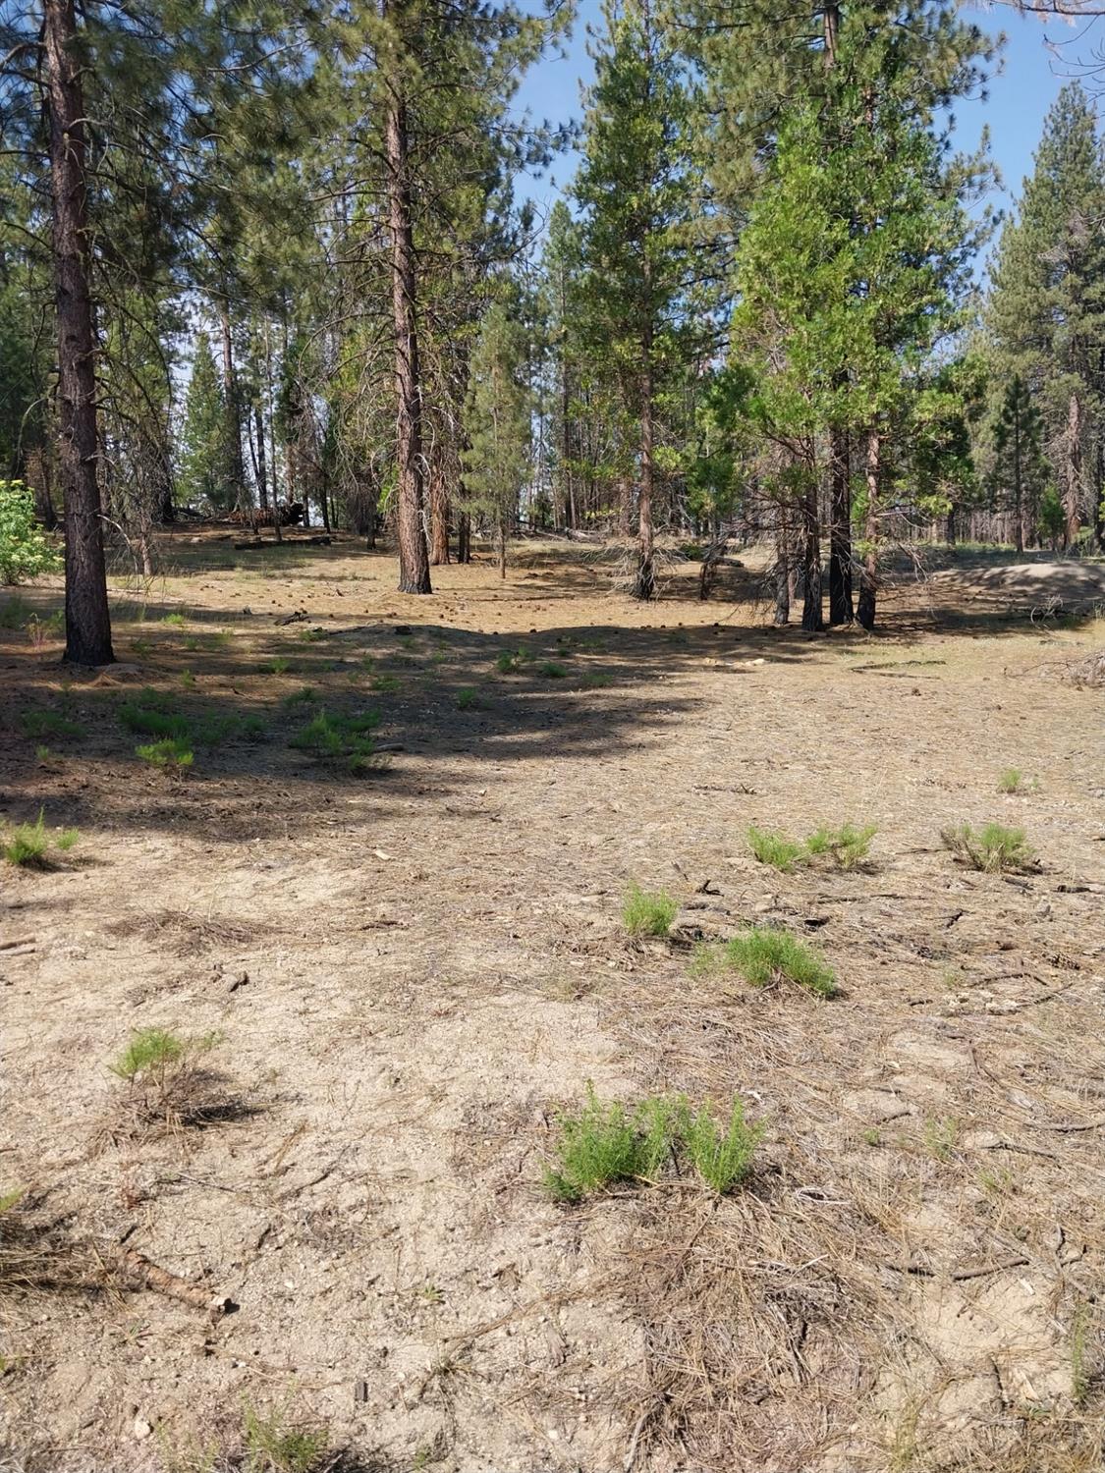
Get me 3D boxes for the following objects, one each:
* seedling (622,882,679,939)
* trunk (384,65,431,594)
[{"bbox_3d":[0.396,0.704,4.500,0.220,0.190,0.190,-1,8,0],"label":"seedling"},{"bbox_3d":[-2.962,-7.863,21.786,0.680,9.958,0.680,-1,8,0],"label":"trunk"}]

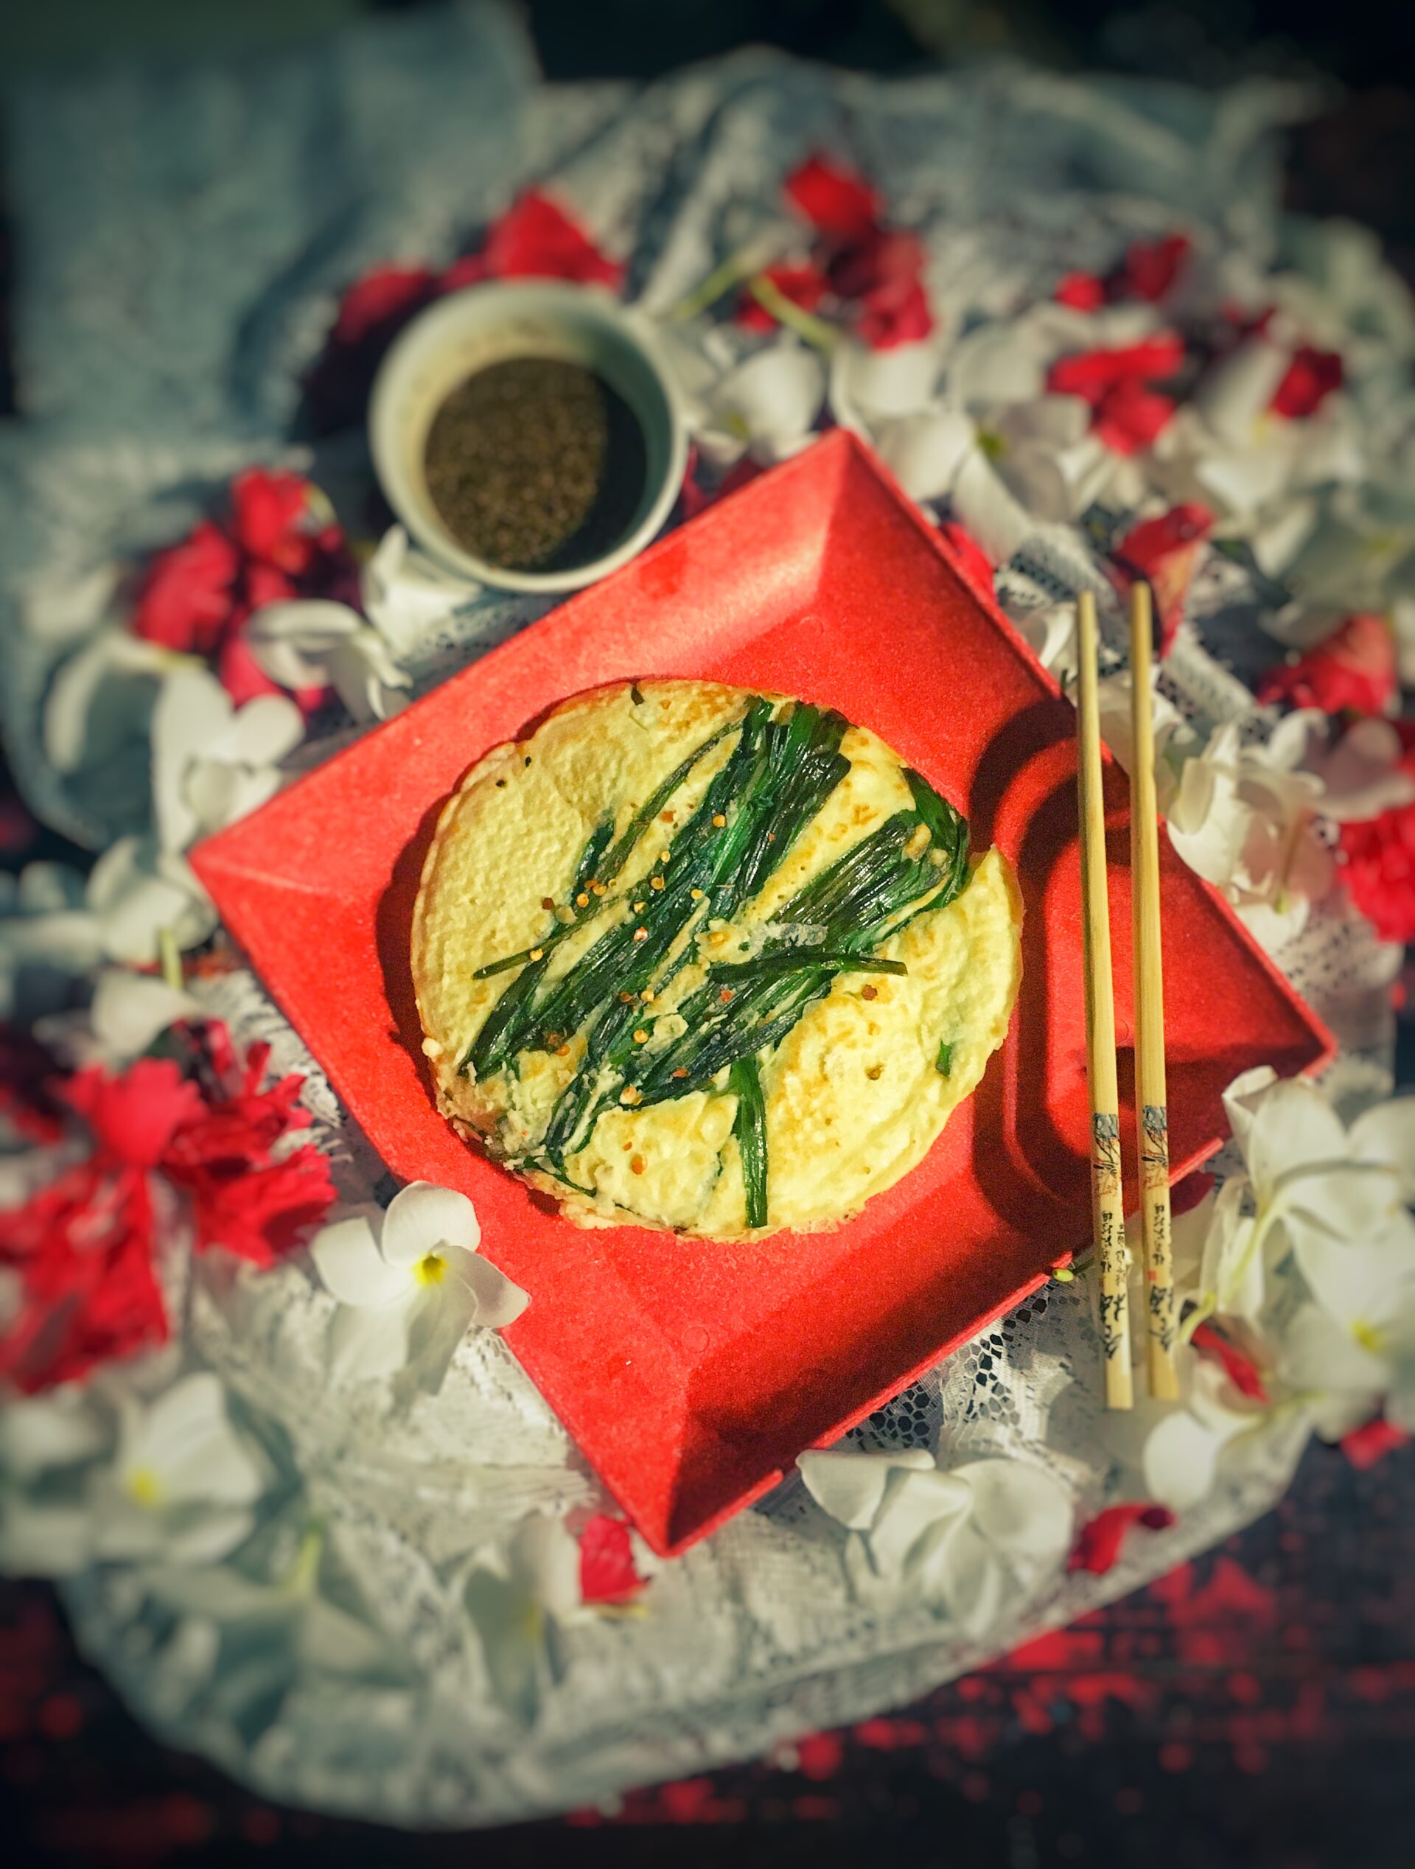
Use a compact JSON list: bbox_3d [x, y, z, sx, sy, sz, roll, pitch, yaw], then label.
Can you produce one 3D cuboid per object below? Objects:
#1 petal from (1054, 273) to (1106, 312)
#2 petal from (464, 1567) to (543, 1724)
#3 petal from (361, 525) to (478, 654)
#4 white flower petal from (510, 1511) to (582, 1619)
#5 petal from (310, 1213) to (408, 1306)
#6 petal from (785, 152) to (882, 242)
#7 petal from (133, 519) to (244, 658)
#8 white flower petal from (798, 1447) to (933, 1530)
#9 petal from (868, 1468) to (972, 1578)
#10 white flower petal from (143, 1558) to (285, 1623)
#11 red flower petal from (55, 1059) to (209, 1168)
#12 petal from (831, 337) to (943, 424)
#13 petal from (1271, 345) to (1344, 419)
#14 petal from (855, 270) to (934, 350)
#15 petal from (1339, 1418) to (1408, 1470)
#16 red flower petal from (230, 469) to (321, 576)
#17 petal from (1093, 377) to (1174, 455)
[{"bbox_3d":[0.122,-0.212,0.520,0.016,0.010,0.012,-1,78,-3],"label":"petal"},{"bbox_3d":[-0.056,0.194,0.431,0.019,0.014,0.040,-8,78,-3],"label":"petal"},{"bbox_3d":[-0.091,-0.109,0.499,0.037,0.020,0.043,0,77,-1],"label":"petal"},{"bbox_3d":[-0.045,0.175,0.440,0.020,0.014,0.029,0,77,-1],"label":"white flower petal"},{"bbox_3d":[-0.095,0.089,0.433,0.027,0.012,0.022,5,78,-1],"label":"petal"},{"bbox_3d":[0.040,-0.238,0.512,0.030,0.015,0.025,30,79,4],"label":"petal"},{"bbox_3d":[-0.159,-0.105,0.482,0.025,0.018,0.040,25,78,3],"label":"petal"},{"bbox_3d":[0.043,0.152,0.433,0.037,0.013,0.021,3,78,-1],"label":"white flower petal"},{"bbox_3d":[0.058,0.161,0.434,0.027,0.015,0.031,15,79,1],"label":"petal"},{"bbox_3d":[-0.135,0.179,0.430,0.040,0.013,0.014,9,78,0],"label":"white flower petal"},{"bbox_3d":[-0.161,0.051,0.443,0.038,0.016,0.030,3,78,-2],"label":"red flower petal"},{"bbox_3d":[0.056,-0.176,0.502,0.034,0.015,0.028,0,79,-2],"label":"petal"},{"bbox_3d":[0.191,-0.176,0.505,0.022,0.014,0.024,25,79,3],"label":"petal"},{"bbox_3d":[0.062,-0.206,0.523,0.026,0.015,0.028,0,77,-1],"label":"petal"},{"bbox_3d":[0.193,0.147,0.458,0.020,0.009,0.014,0,77,-1],"label":"petal"},{"bbox_3d":[-0.134,-0.128,0.493,0.026,0.016,0.035,-8,78,-3],"label":"red flower petal"},{"bbox_3d":[0.140,-0.170,0.517,0.028,0.013,0.027,0,77,-1],"label":"petal"}]

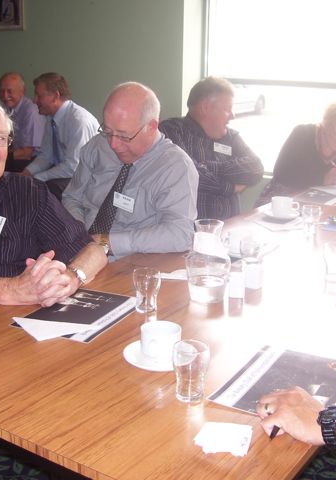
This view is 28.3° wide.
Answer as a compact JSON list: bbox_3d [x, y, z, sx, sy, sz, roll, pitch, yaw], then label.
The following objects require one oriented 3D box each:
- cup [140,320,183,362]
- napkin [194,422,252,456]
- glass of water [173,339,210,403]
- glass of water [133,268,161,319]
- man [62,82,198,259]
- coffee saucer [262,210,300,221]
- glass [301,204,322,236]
[{"bbox_3d":[-0.014,0.221,1.439,0.089,0.062,0.112,1,16,-3],"label":"cup"},{"bbox_3d":[0.095,0.345,1.158,0.097,0.010,0.100,5,17,9],"label":"napkin"},{"bbox_3d":[0.044,0.254,1.290,0.071,0.106,0.071,2,16,0],"label":"glass of water"},{"bbox_3d":[-0.054,0.132,1.698,0.070,0.105,0.070,2,15,0],"label":"glass of water"},{"bbox_3d":[-0.048,0.088,2.385,0.570,1.260,0.700,4,17,8],"label":"man"},{"bbox_3d":[0.477,-0.100,2.778,0.156,0.021,0.156,2,15,0],"label":"coffee saucer"},{"bbox_3d":[0.540,-0.071,2.514,0.070,0.108,0.070,12,18,33],"label":"glass"}]

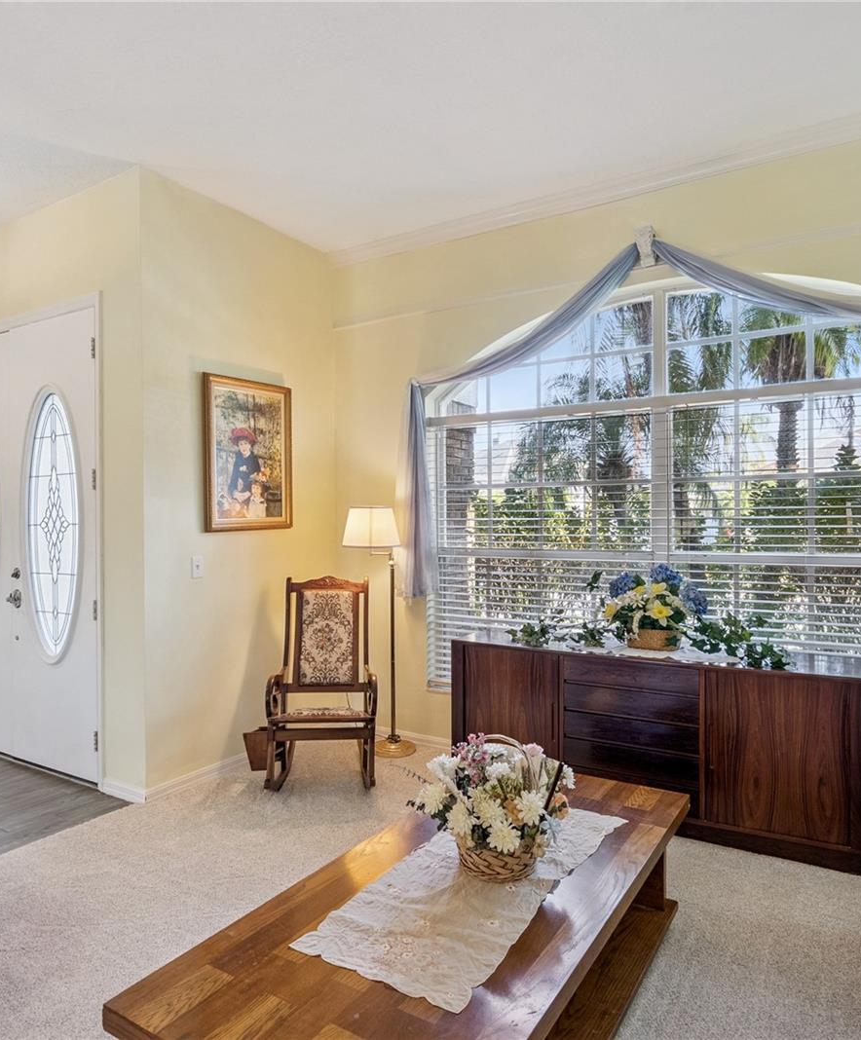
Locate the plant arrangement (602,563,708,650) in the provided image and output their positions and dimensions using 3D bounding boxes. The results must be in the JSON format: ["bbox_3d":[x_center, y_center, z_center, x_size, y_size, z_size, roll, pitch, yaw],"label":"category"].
[{"bbox_3d":[1.044,0.400,3.220,0.460,0.390,0.350,0,0,32],"label":"plant arrangement"}]

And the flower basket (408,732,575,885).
[{"bbox_3d":[0.166,0.765,1.870,0.420,0.360,0.380,0,0,32],"label":"flower basket"}]

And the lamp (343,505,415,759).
[{"bbox_3d":[-0.309,0.632,4.082,0.420,1.417,0.350,0,0,32],"label":"lamp"}]

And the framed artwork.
[{"bbox_3d":[-1.015,-0.362,3.875,0.040,0.840,0.650,0,0,32],"label":"framed artwork"}]

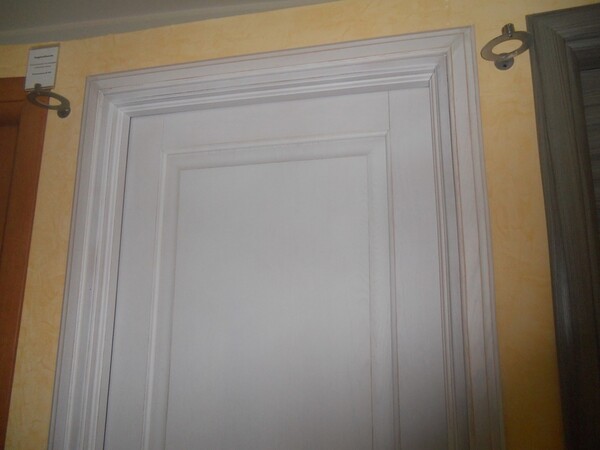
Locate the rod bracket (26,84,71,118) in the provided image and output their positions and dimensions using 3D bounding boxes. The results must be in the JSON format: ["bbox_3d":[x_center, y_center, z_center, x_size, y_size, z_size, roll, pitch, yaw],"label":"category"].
[{"bbox_3d":[-0.639,-0.319,1.198,0.101,0.046,0.115,-2,-11,13],"label":"rod bracket"}]

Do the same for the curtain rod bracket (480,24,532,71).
[{"bbox_3d":[0.419,-0.362,0.948,0.101,0.046,0.115,-2,-11,13],"label":"curtain rod bracket"}]

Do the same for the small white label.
[{"bbox_3d":[-0.639,-0.390,1.159,0.086,0.114,0.004,-2,-11,13],"label":"small white label"}]

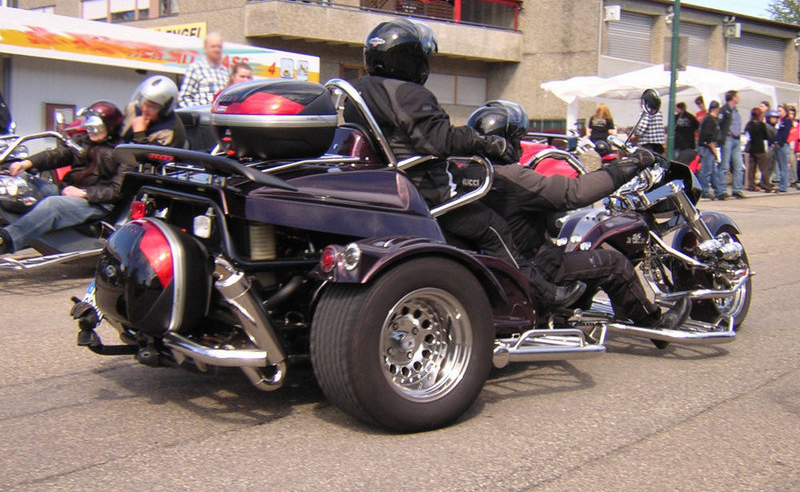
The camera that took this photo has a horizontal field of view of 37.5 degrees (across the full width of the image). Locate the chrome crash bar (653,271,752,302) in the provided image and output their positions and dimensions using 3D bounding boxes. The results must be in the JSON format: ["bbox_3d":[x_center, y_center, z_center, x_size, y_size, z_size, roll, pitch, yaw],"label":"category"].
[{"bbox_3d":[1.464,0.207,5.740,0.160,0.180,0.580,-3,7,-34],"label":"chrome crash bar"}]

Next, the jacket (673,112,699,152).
[{"bbox_3d":[5.450,-2.205,22.500,0.520,0.750,0.320,1,6,0],"label":"jacket"}]

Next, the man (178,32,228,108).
[{"bbox_3d":[-1.596,-0.819,9.670,0.550,1.820,0.360,-1,6,-17],"label":"man"}]

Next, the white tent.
[{"bbox_3d":[5.278,-2.458,24.063,3.800,2.500,3.100,6,8,39],"label":"white tent"}]

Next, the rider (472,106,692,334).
[{"bbox_3d":[0.738,-0.140,5.660,1.250,1.070,0.780,-3,7,-34],"label":"rider"}]

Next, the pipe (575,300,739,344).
[{"bbox_3d":[1.162,0.391,5.518,0.950,0.160,0.280,-3,7,-34],"label":"pipe"}]

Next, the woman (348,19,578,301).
[{"bbox_3d":[0.191,-0.371,5.262,1.080,1.240,0.720,-3,7,-34],"label":"woman"}]

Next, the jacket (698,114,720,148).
[{"bbox_3d":[5.305,-1.962,20.200,0.320,0.620,0.450,-1,6,-23],"label":"jacket"}]

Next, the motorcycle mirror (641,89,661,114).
[{"bbox_3d":[1.144,-0.667,5.382,0.050,0.125,0.130,-3,7,-34],"label":"motorcycle mirror"}]

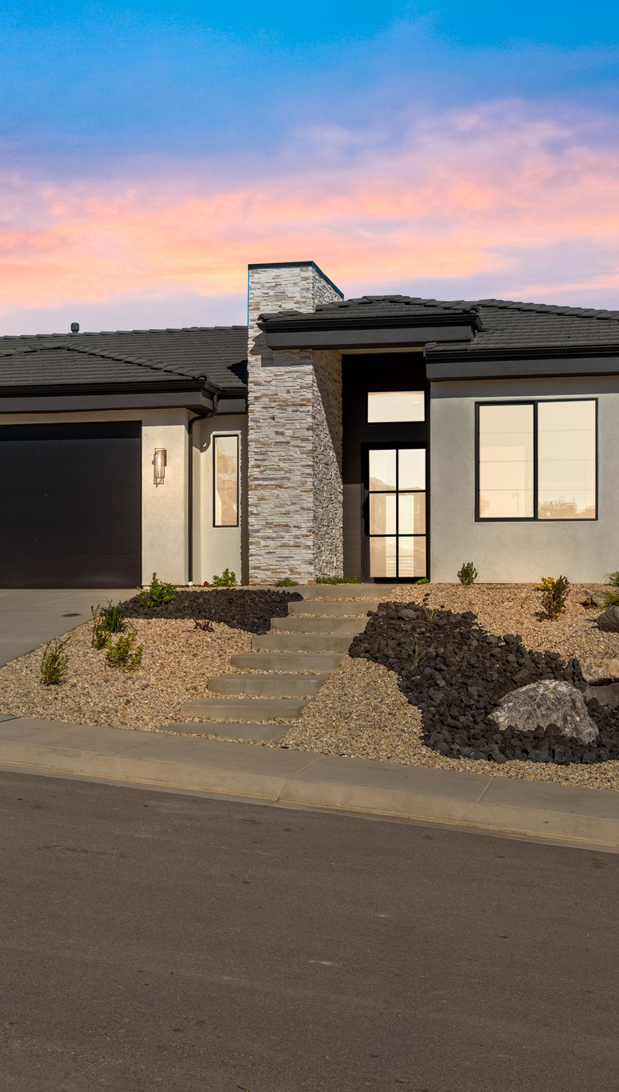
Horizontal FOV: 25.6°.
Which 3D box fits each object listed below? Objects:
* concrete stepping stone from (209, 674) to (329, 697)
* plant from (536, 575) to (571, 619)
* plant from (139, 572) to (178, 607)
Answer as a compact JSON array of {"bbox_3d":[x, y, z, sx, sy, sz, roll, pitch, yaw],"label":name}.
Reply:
[{"bbox_3d":[-0.410,1.555,15.150,1.300,0.180,0.600,0,0,14],"label":"concrete stepping stone"},{"bbox_3d":[3.001,0.630,16.800,0.441,0.536,0.420,0,0,14],"label":"plant"},{"bbox_3d":[-2.113,0.609,19.100,0.555,0.502,0.520,0,0,0],"label":"plant"}]

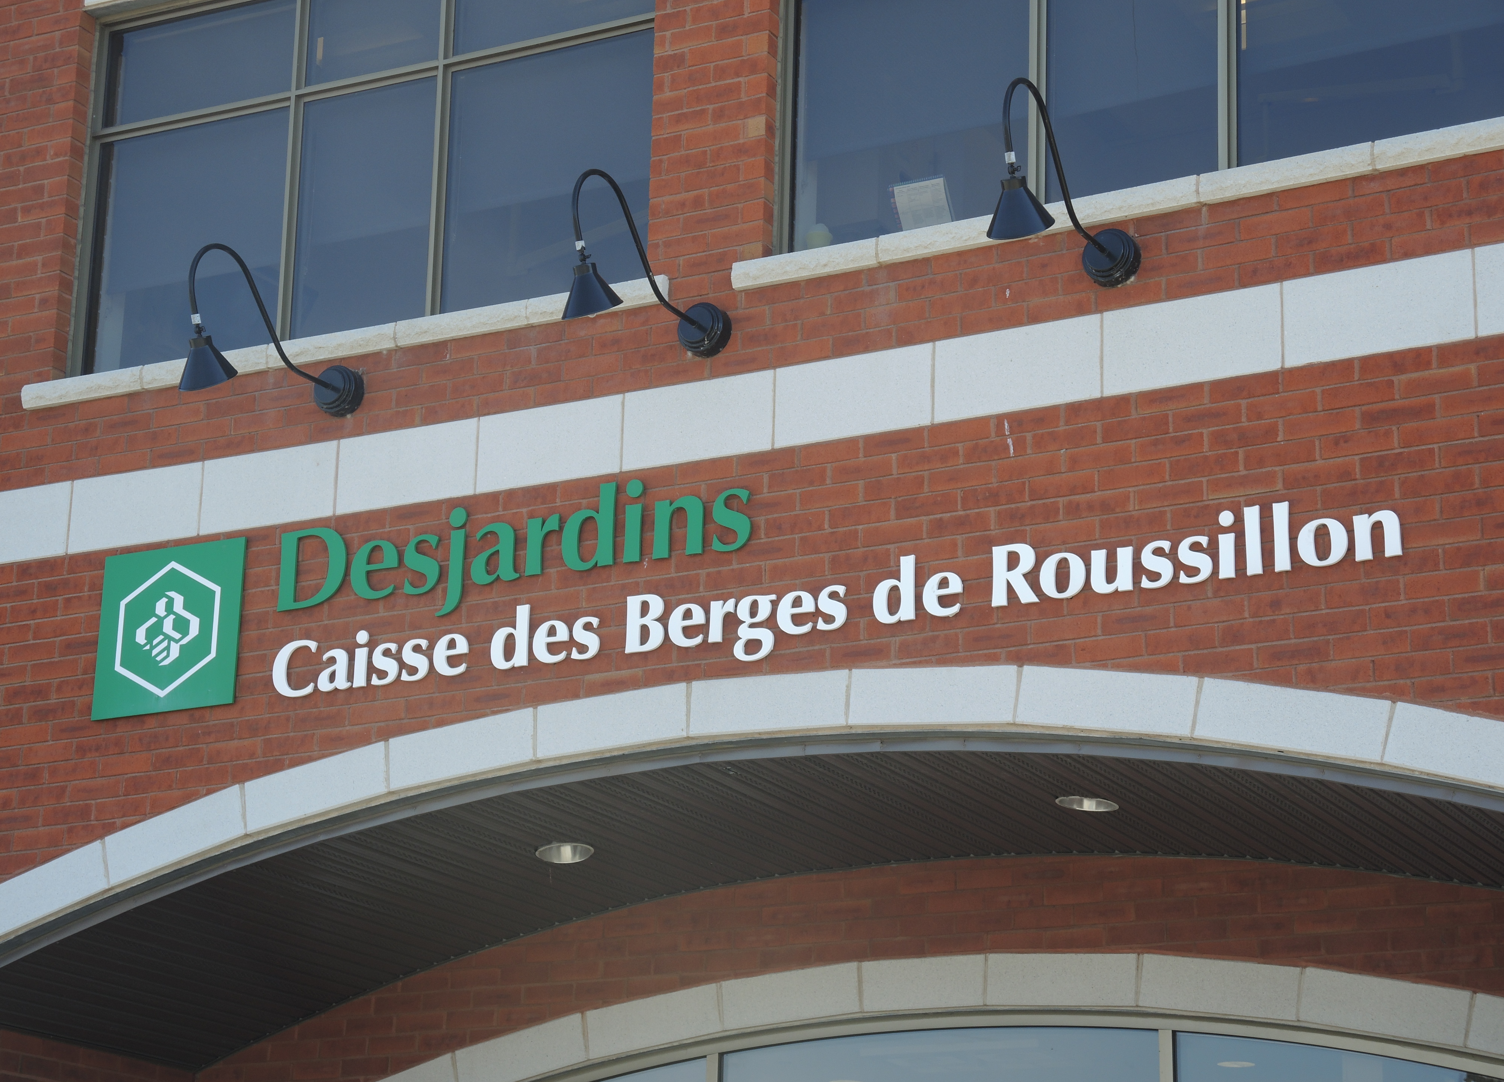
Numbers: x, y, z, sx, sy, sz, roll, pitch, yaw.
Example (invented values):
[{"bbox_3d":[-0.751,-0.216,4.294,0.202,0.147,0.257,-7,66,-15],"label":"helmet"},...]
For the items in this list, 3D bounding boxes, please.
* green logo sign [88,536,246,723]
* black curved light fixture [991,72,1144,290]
[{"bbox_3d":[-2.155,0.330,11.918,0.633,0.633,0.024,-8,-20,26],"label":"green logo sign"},{"bbox_3d":[0.980,-1.083,10.177,0.211,0.550,0.924,-8,-20,26],"label":"black curved light fixture"}]

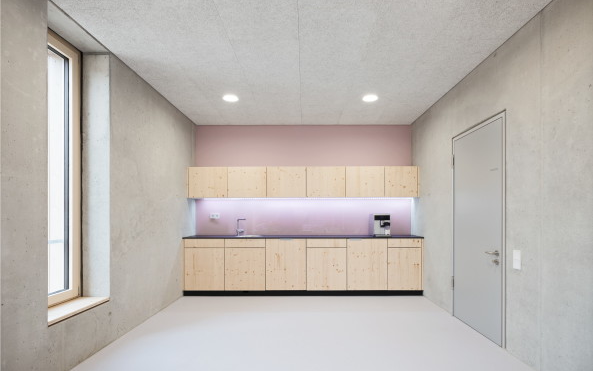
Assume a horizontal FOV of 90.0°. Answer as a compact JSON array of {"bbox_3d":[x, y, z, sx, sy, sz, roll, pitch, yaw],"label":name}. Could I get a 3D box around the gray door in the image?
[{"bbox_3d":[1.845,0.450,3.070,0.065,2.030,0.870,0,-4,2],"label":"gray door"}]

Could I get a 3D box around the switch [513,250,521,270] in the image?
[{"bbox_3d":[1.831,0.621,2.458,0.018,0.155,0.082,0,-4,2],"label":"switch"}]

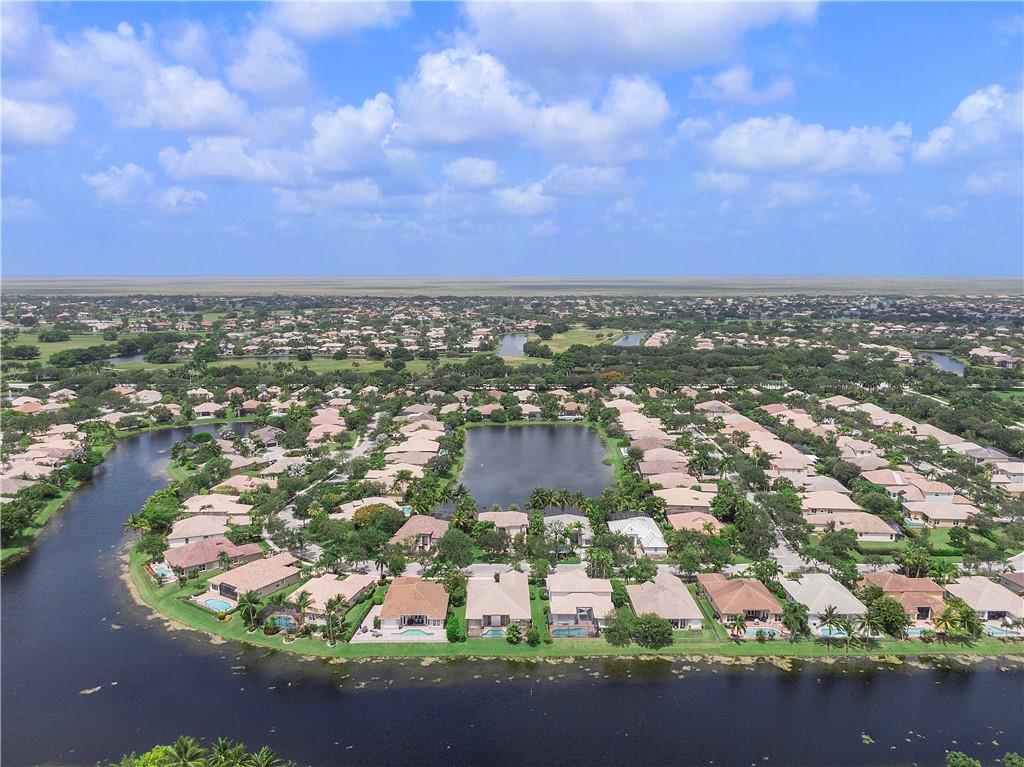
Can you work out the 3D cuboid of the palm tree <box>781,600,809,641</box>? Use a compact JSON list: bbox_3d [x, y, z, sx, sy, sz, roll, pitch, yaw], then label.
[{"bbox_3d":[68.000,57.080,171.150,6.500,9.200,6.500,0,9,0],"label":"palm tree"}]

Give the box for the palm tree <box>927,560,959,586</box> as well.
[{"bbox_3d":[120.800,53.370,199.920,8.300,7.800,8.300,0,9,0],"label":"palm tree"}]

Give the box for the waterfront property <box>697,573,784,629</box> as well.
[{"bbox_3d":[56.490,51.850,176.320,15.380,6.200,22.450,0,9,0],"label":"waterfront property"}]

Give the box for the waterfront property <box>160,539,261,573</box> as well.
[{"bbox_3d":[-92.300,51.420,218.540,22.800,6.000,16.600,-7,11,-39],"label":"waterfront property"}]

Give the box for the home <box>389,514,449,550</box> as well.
[{"bbox_3d":[-30.400,48.740,235.330,17.000,6.200,22.000,0,9,-2],"label":"home"}]

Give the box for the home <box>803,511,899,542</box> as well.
[{"bbox_3d":[105.710,44.480,224.520,24.200,6.200,15.580,0,9,0],"label":"home"}]

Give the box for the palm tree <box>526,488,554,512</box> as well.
[{"bbox_3d":[10.000,43.150,258.550,8.800,10.200,8.800,0,9,0],"label":"palm tree"}]

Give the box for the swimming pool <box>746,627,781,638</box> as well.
[{"bbox_3d":[57.620,57.510,162.410,8.200,1.000,5.130,0,9,0],"label":"swimming pool"}]

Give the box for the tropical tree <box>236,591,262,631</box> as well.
[{"bbox_3d":[-64.600,56.260,177.100,6.300,9.000,6.300,0,9,0],"label":"tropical tree"}]

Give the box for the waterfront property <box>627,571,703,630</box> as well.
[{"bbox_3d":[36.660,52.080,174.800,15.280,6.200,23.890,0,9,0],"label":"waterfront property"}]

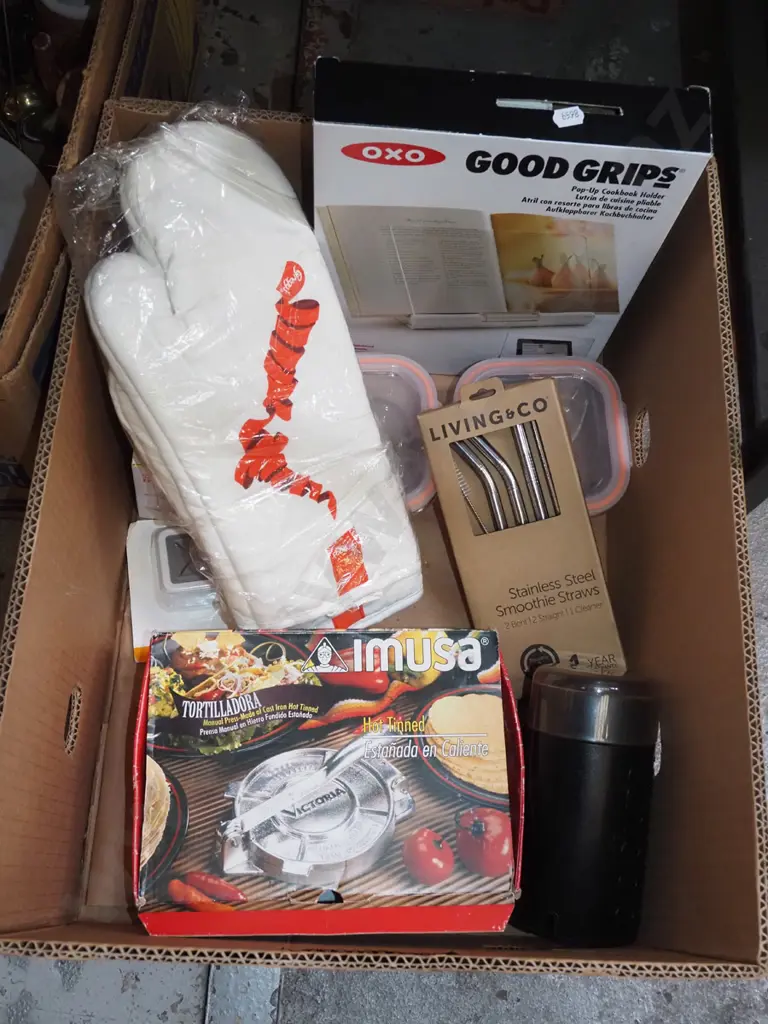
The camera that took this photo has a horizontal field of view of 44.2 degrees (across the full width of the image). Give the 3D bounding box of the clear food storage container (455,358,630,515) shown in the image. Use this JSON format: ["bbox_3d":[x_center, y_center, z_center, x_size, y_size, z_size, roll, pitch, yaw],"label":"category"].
[{"bbox_3d":[0.123,-0.051,0.782,0.143,0.060,0.137,-1,68,-4],"label":"clear food storage container"}]

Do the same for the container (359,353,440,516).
[{"bbox_3d":[-0.029,-0.056,0.774,0.144,0.060,0.137,-1,68,-4],"label":"container"}]

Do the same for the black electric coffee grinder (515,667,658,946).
[{"bbox_3d":[0.140,0.201,0.657,0.086,0.086,0.173,9,74,0],"label":"black electric coffee grinder"}]

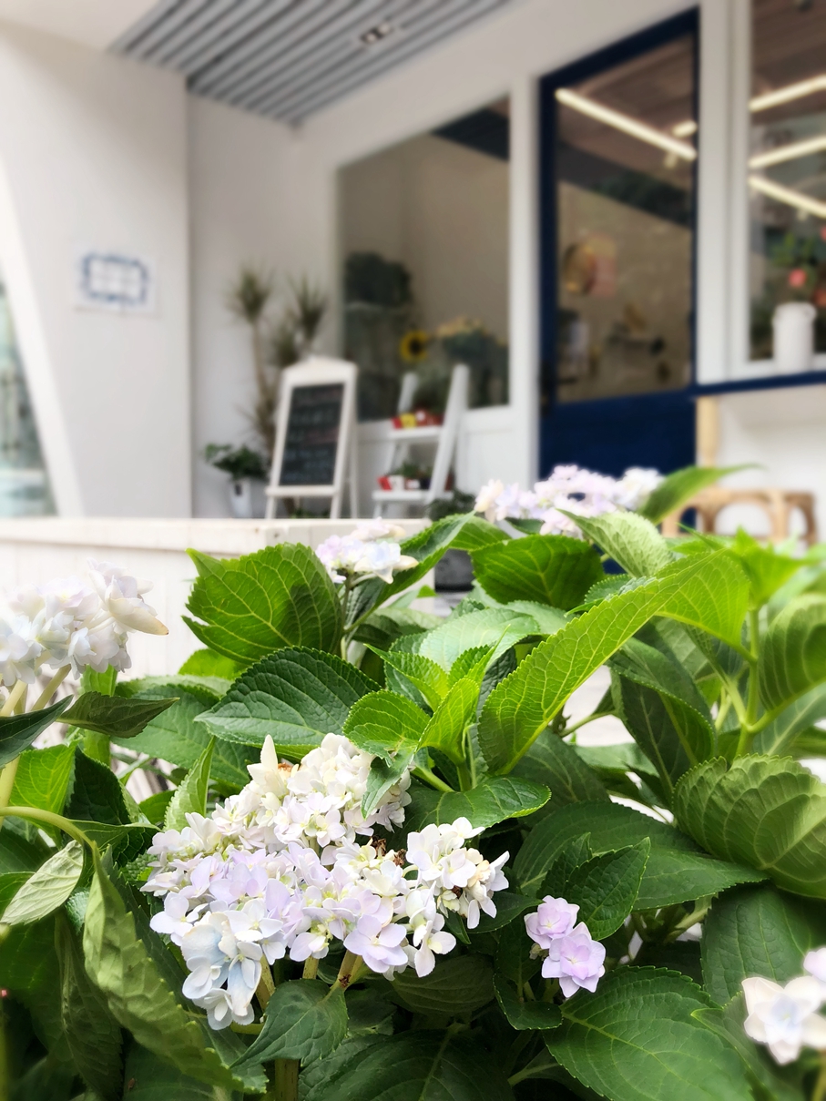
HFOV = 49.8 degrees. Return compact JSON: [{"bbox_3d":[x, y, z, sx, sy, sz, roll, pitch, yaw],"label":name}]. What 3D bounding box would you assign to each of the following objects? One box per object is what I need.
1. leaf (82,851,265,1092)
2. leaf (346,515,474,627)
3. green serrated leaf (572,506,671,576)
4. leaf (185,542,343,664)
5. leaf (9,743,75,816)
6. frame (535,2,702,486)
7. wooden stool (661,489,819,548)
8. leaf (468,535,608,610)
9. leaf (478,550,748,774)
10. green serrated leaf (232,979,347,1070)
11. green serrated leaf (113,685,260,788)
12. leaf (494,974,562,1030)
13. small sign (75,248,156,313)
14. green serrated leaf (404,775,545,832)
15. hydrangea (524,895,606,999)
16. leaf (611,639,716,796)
[{"bbox_3d":[-0.113,0.198,0.420,0.045,0.135,0.050,-32,0,12],"label":"leaf"},{"bbox_3d":[-0.002,0.015,0.660,0.125,0.030,0.055,-40,35,-1],"label":"leaf"},{"bbox_3d":[0.135,-0.005,0.580,0.075,0.022,0.045,29,37,6],"label":"green serrated leaf"},{"bbox_3d":[-0.114,0.040,0.680,0.122,0.098,0.060,0,3,0],"label":"leaf"},{"bbox_3d":[-0.221,0.137,0.530,0.042,0.046,0.040,0,3,0],"label":"leaf"},{"bbox_3d":[0.864,-0.942,3.862,0.100,2.423,0.798,-3,5,-44],"label":"frame"},{"bbox_3d":[1.011,0.052,2.751,0.375,0.480,0.375,3,4,40],"label":"wooden stool"},{"bbox_3d":[0.100,0.017,0.710,0.106,0.062,0.065,0,3,0],"label":"leaf"},{"bbox_3d":[0.105,0.062,0.480,0.078,0.165,0.045,35,-18,36],"label":"leaf"},{"bbox_3d":[-0.057,0.219,0.415,0.060,0.018,0.038,-39,51,-12],"label":"green serrated leaf"},{"bbox_3d":[-0.162,0.134,0.640,0.115,0.075,0.075,0,3,0],"label":"green serrated leaf"},{"bbox_3d":[0.066,0.252,0.510,0.038,0.040,0.015,-10,-36,-7],"label":"leaf"},{"bbox_3d":[-1.431,-1.303,4.300,0.380,0.280,0.020,-1,2,-37],"label":"small sign"},{"bbox_3d":[0.033,0.131,0.460,0.076,0.020,0.045,-3,30,6],"label":"green serrated leaf"},{"bbox_3d":[0.095,0.249,0.560,0.053,0.067,0.040,0,3,0],"label":"hydrangea"},{"bbox_3d":[0.180,0.119,0.640,0.070,0.115,0.030,-17,-12,-10],"label":"leaf"}]

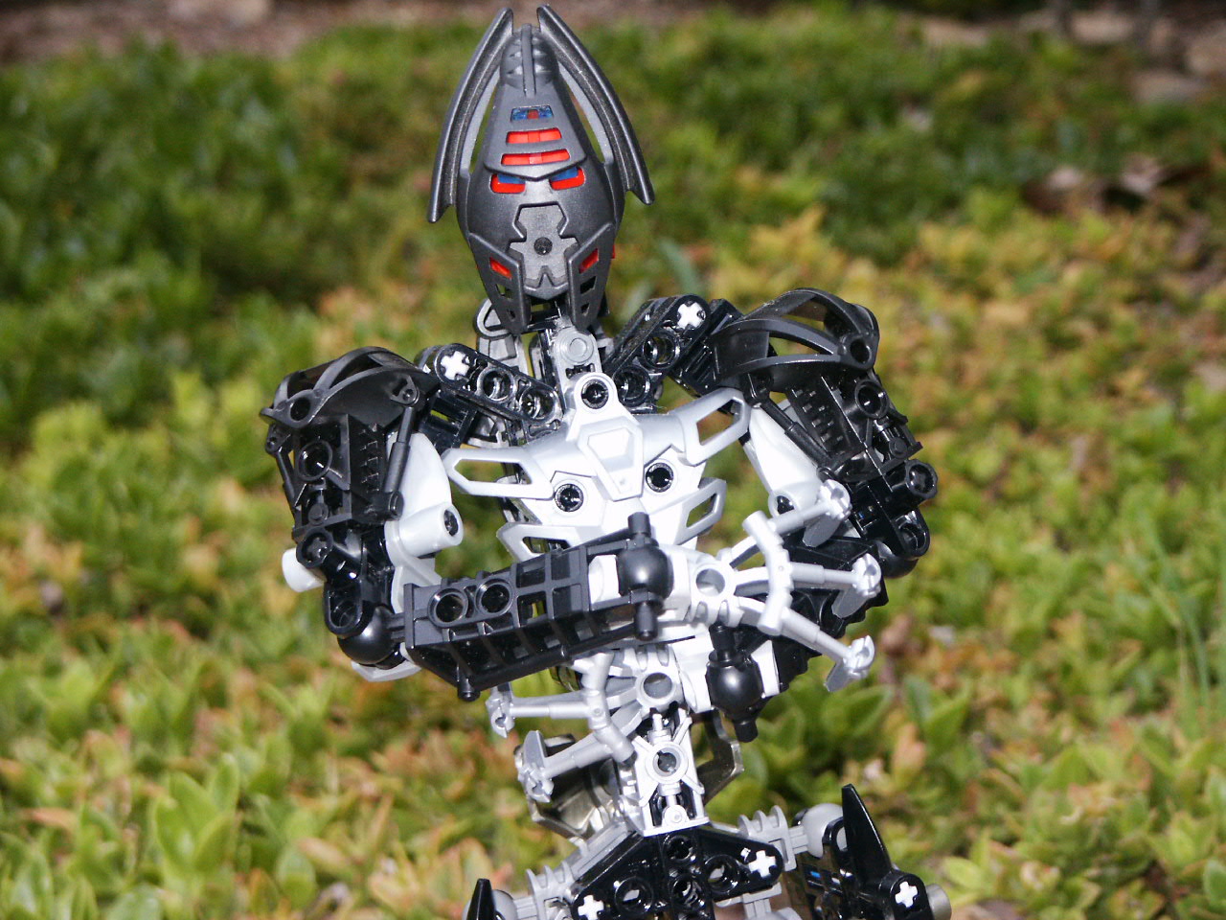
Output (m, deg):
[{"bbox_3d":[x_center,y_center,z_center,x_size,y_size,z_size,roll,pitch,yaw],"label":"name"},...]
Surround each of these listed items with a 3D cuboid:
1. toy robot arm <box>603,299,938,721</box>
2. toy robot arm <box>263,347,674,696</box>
[{"bbox_3d":[0.028,0.008,0.587,0.053,0.069,0.044,-10,19,-5],"label":"toy robot arm"},{"bbox_3d":[-0.024,0.010,0.583,0.065,0.055,0.045,-10,19,-5],"label":"toy robot arm"}]

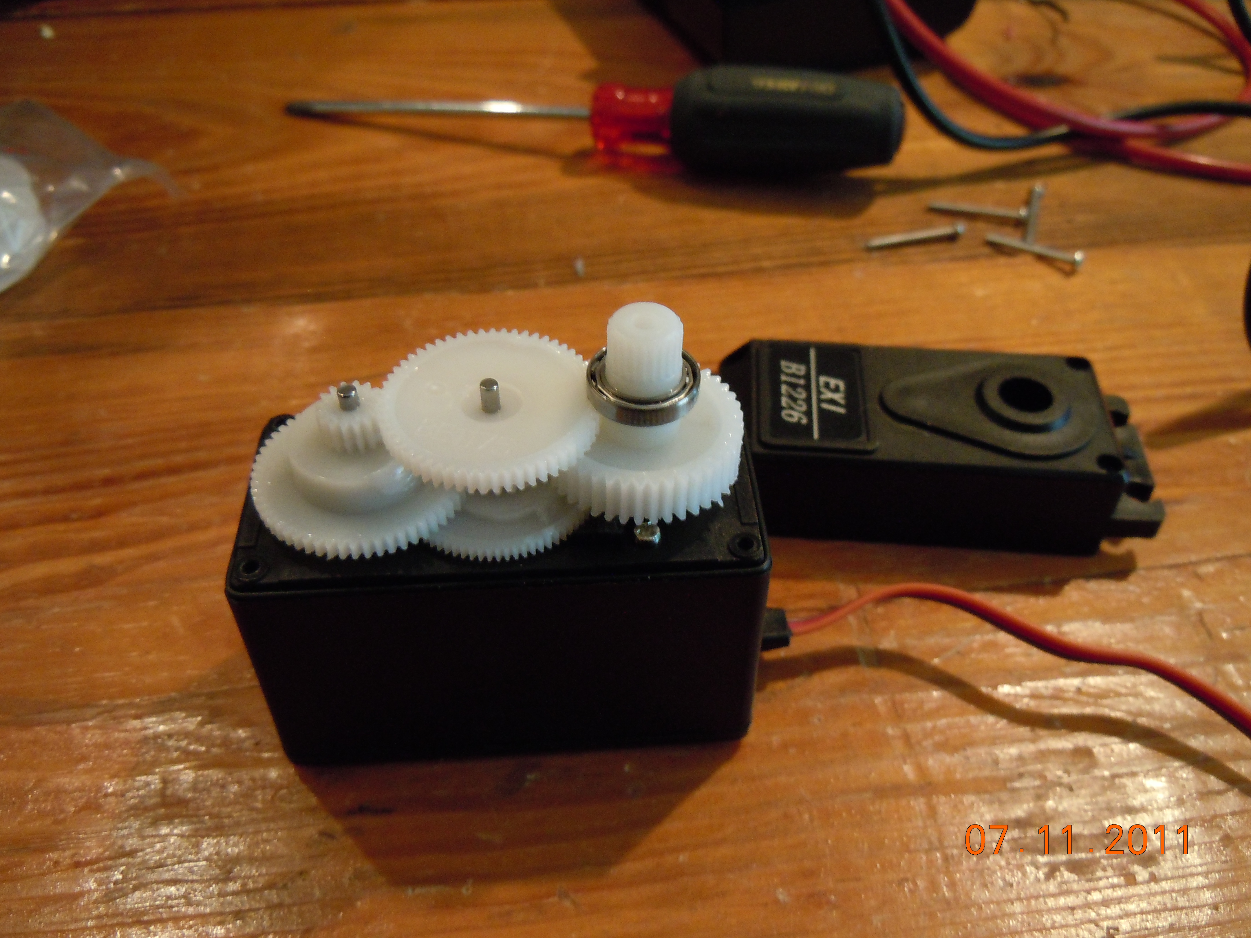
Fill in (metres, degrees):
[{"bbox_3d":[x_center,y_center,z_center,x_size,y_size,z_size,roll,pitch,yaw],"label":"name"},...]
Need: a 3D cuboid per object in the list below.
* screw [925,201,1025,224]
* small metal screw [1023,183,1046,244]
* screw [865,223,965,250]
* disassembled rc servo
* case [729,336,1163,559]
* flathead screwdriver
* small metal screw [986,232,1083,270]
[{"bbox_3d":[0.076,-0.055,0.233,0.020,0.003,0.003,8,47,9],"label":"screw"},{"bbox_3d":[0.087,-0.055,0.232,0.003,0.003,0.021,15,50,13],"label":"small metal screw"},{"bbox_3d":[0.061,-0.048,0.226,0.021,0.003,0.003,-10,47,-7],"label":"screw"},{"bbox_3d":[-0.015,0.006,0.133,0.060,0.062,0.029,-3,47,-3],"label":"disassembled rc servo"},{"bbox_3d":[0.046,-0.005,0.170,0.073,0.020,0.029,4,44,3],"label":"case"},{"bbox_3d":[-0.012,-0.080,0.247,0.145,0.024,0.024,6,47,13],"label":"flathead screwdriver"},{"bbox_3d":[0.083,-0.045,0.221,0.020,0.003,0.003,19,50,18],"label":"small metal screw"}]

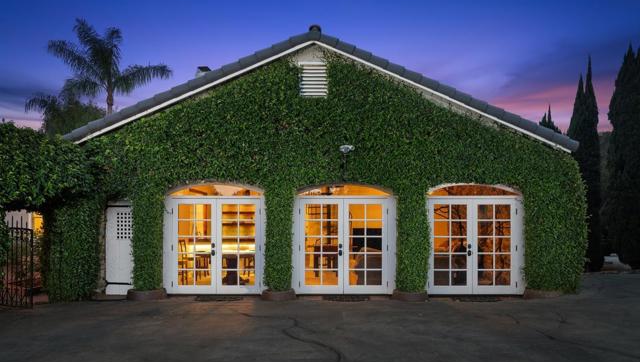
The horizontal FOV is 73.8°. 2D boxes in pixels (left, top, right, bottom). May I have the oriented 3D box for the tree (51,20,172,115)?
[{"bbox_3d":[-9.830,-2.610,20.000,5.800,10.020,5.500,0,0,0],"label":"tree"}]

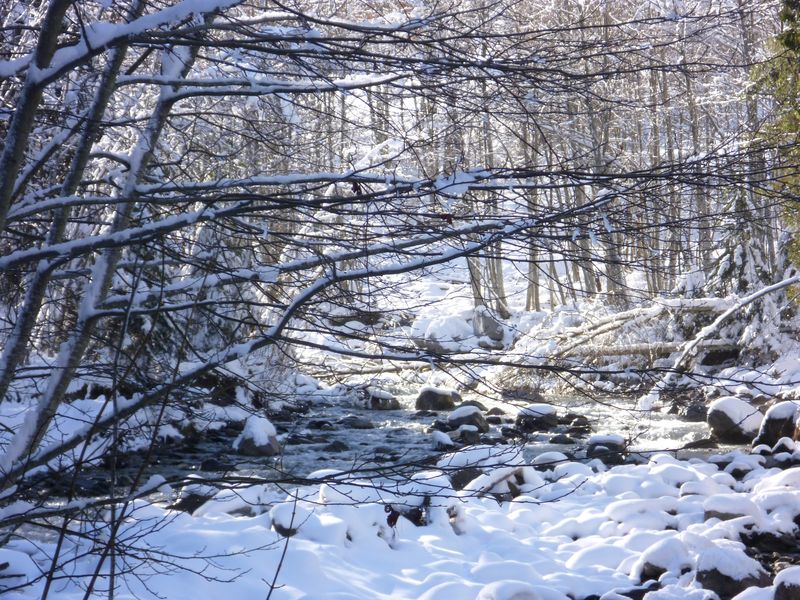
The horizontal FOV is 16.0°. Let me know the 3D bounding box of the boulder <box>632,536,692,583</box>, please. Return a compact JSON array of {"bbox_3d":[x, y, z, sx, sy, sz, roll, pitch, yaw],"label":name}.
[{"bbox_3d":[2.410,2.392,26.200,0.571,0.411,0.500,0,1,0],"label":"boulder"}]

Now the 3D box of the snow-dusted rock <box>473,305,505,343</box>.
[{"bbox_3d":[1.961,0.521,63.000,0.709,0.817,0.780,0,1,0],"label":"snow-dusted rock"}]

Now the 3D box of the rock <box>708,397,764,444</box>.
[{"bbox_3d":[5.001,1.802,42.500,0.837,0.696,0.750,0,1,0],"label":"rock"}]

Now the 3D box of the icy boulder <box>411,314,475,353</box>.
[{"bbox_3d":[0.927,0.731,62.000,1.396,0.804,1.100,0,1,0],"label":"icy boulder"}]

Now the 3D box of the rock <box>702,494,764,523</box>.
[{"bbox_3d":[3.578,2.237,30.500,0.665,0.315,0.520,0,1,0],"label":"rock"}]

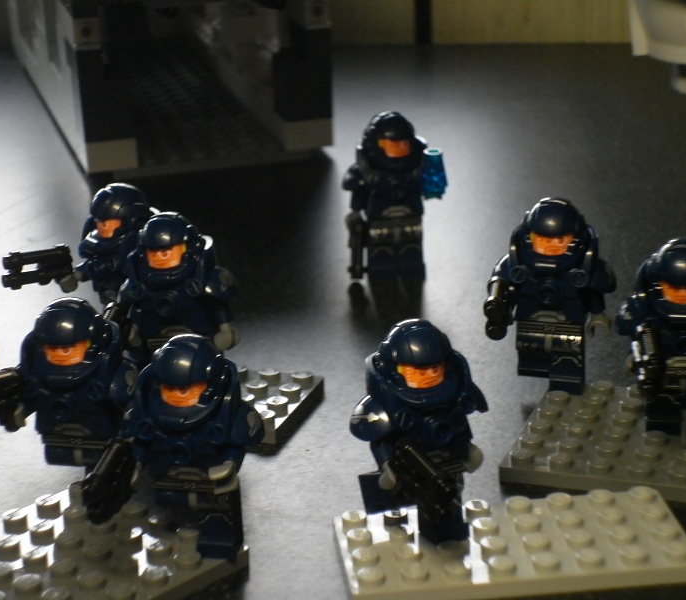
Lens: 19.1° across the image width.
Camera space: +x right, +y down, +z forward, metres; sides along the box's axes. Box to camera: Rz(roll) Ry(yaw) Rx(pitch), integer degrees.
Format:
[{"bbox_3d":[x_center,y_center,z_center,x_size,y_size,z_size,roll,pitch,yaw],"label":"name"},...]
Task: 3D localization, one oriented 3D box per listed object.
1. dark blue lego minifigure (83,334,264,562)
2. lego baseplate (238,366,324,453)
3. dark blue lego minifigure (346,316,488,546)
[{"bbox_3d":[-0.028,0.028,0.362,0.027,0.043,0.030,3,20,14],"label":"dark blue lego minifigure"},{"bbox_3d":[-0.028,0.022,0.464,0.040,0.005,0.032,5,20,18],"label":"lego baseplate"},{"bbox_3d":[0.014,0.024,0.375,0.026,0.043,0.021,-11,22,-25],"label":"dark blue lego minifigure"}]

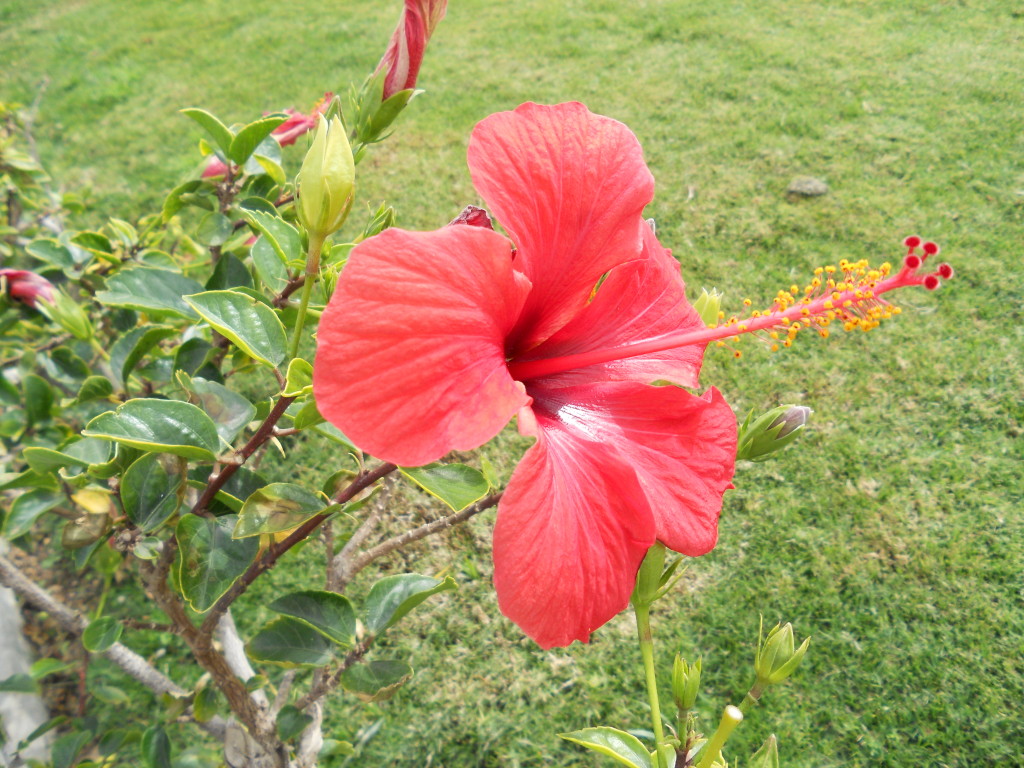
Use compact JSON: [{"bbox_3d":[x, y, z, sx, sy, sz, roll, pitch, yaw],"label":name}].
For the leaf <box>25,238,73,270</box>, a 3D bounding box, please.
[{"bbox_3d":[-0.332,-0.092,0.575,0.035,0.012,0.024,25,42,-17],"label":"leaf"}]

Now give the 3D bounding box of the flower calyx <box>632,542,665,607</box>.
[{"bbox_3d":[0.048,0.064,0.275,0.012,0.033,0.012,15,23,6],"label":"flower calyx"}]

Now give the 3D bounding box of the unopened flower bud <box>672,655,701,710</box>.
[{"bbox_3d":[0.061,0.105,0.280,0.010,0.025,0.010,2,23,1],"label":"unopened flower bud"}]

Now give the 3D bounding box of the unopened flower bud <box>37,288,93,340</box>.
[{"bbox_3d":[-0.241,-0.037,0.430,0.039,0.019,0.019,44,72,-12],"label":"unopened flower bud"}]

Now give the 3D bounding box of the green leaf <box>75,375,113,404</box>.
[{"bbox_3d":[-0.219,0.002,0.420,0.021,0.007,0.015,-11,53,-1],"label":"green leaf"}]

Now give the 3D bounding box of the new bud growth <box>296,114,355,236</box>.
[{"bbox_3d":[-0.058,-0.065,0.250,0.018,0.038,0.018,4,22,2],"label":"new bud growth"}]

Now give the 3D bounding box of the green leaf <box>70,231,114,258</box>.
[{"bbox_3d":[-0.262,-0.087,0.500,0.030,0.009,0.017,18,41,8],"label":"green leaf"}]

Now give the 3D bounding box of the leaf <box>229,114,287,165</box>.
[{"bbox_3d":[-0.142,-0.138,0.455,0.040,0.010,0.021,-36,50,14],"label":"leaf"}]

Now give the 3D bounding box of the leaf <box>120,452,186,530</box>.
[{"bbox_3d":[-0.175,0.052,0.388,0.030,0.041,0.012,14,7,-1],"label":"leaf"}]

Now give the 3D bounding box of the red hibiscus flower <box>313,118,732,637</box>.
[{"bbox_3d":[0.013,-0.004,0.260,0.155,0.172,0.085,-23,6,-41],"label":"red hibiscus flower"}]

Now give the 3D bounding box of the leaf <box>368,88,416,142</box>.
[{"bbox_3d":[-0.051,-0.113,0.338,0.030,0.012,0.006,-45,41,9],"label":"leaf"}]

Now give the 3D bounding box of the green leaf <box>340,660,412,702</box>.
[{"bbox_3d":[-0.068,0.149,0.400,0.035,0.030,0.009,-8,28,4],"label":"green leaf"}]

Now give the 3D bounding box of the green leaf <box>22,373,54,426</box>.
[{"bbox_3d":[-0.267,0.009,0.450,0.018,0.008,0.030,3,63,-5],"label":"green leaf"}]

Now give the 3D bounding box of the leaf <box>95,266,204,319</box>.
[{"bbox_3d":[-0.187,-0.042,0.415,0.055,0.014,0.037,5,40,-10],"label":"leaf"}]

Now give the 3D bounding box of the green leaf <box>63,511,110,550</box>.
[{"bbox_3d":[-0.198,0.068,0.370,0.025,0.008,0.017,-23,50,-12],"label":"green leaf"}]

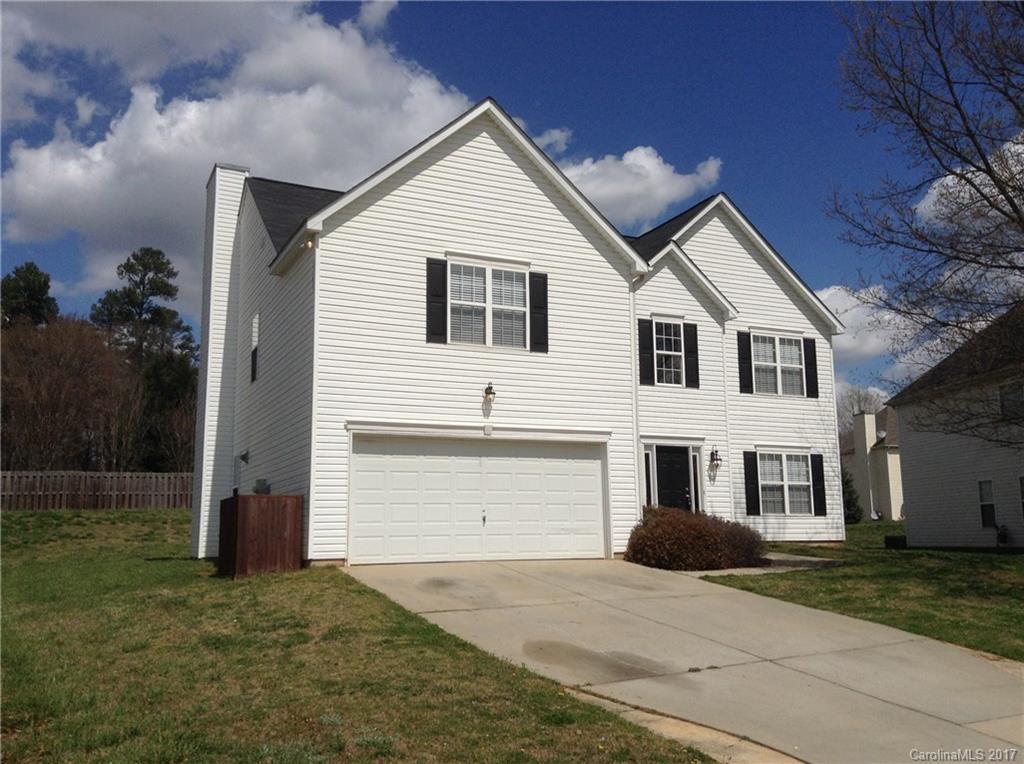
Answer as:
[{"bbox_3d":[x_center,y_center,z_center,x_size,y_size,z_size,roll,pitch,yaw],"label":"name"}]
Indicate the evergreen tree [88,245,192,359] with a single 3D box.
[{"bbox_3d":[-23.200,-0.186,60.571,6.600,16.600,6.600,0,-8,0],"label":"evergreen tree"}]

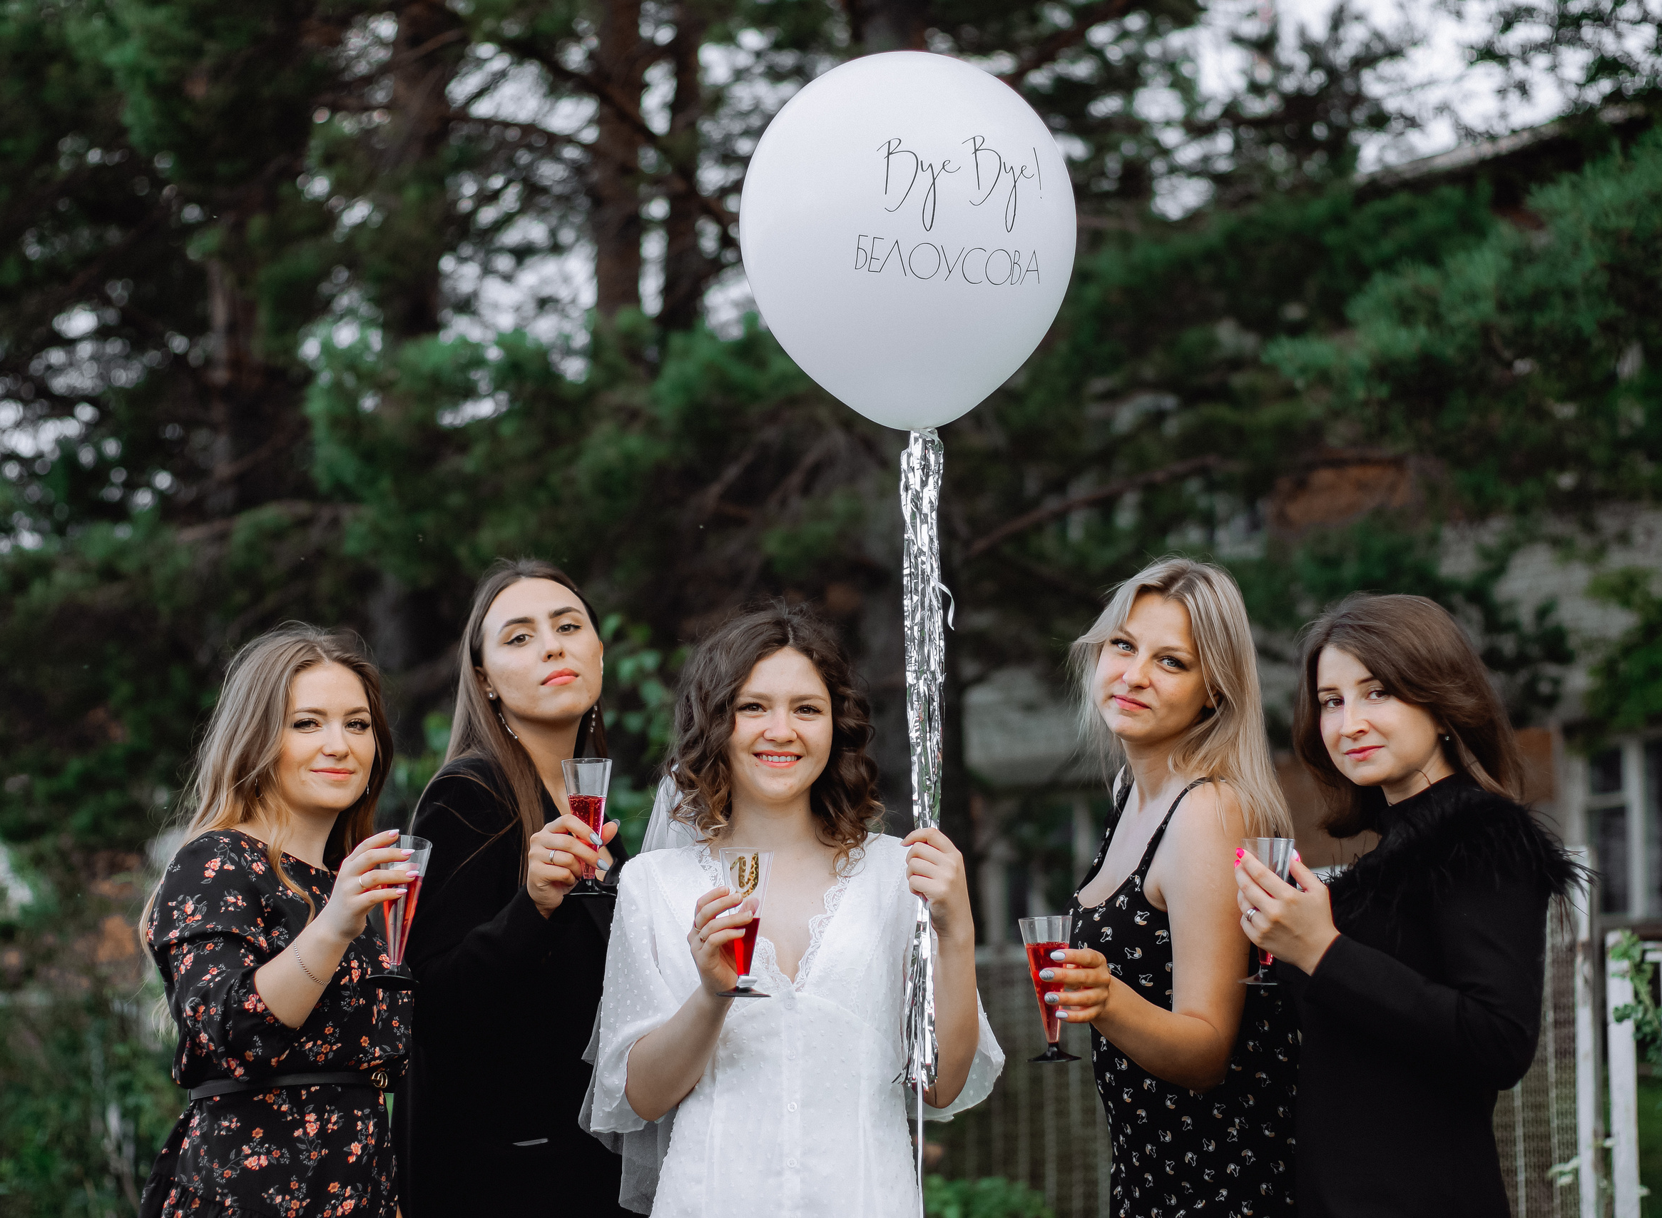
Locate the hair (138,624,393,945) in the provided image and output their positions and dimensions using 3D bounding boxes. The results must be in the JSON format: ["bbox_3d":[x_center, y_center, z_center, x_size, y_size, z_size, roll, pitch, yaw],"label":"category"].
[{"bbox_3d":[-0.669,0.207,4.500,0.290,0.380,0.280,2,-4,-27],"label":"hair"}]

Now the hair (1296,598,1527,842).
[{"bbox_3d":[0.680,0.124,4.480,0.250,0.285,0.270,-3,-5,35],"label":"hair"}]

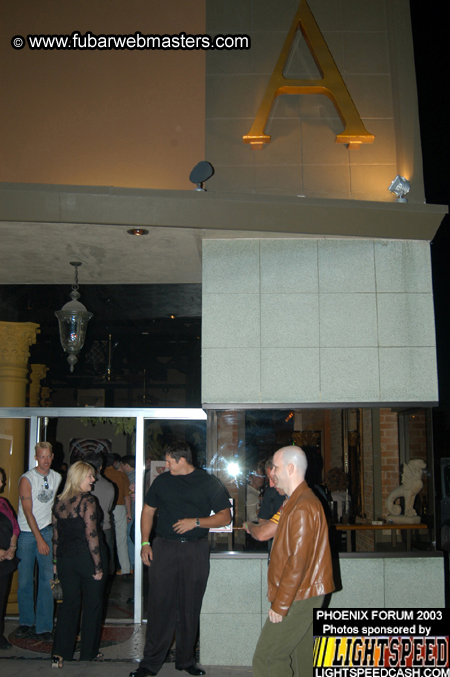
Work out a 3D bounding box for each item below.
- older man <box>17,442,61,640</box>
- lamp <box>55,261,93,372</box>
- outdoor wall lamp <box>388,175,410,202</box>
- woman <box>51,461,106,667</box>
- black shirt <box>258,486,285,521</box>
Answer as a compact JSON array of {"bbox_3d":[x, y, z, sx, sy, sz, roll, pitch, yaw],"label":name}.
[{"bbox_3d":[-1.852,1.978,6.734,0.490,1.850,0.370,7,-12,-33],"label":"older man"},{"bbox_3d":[-1.572,-0.227,7.016,0.380,1.120,0.380,0,-10,0],"label":"lamp"},{"bbox_3d":[1.648,-1.400,6.388,0.200,0.260,0.200,5,-11,-25],"label":"outdoor wall lamp"},{"bbox_3d":[-1.255,1.894,5.834,0.480,1.670,0.380,-5,-11,25],"label":"woman"},{"bbox_3d":[0.445,1.465,5.323,0.500,0.660,0.300,7,-13,-34],"label":"black shirt"}]

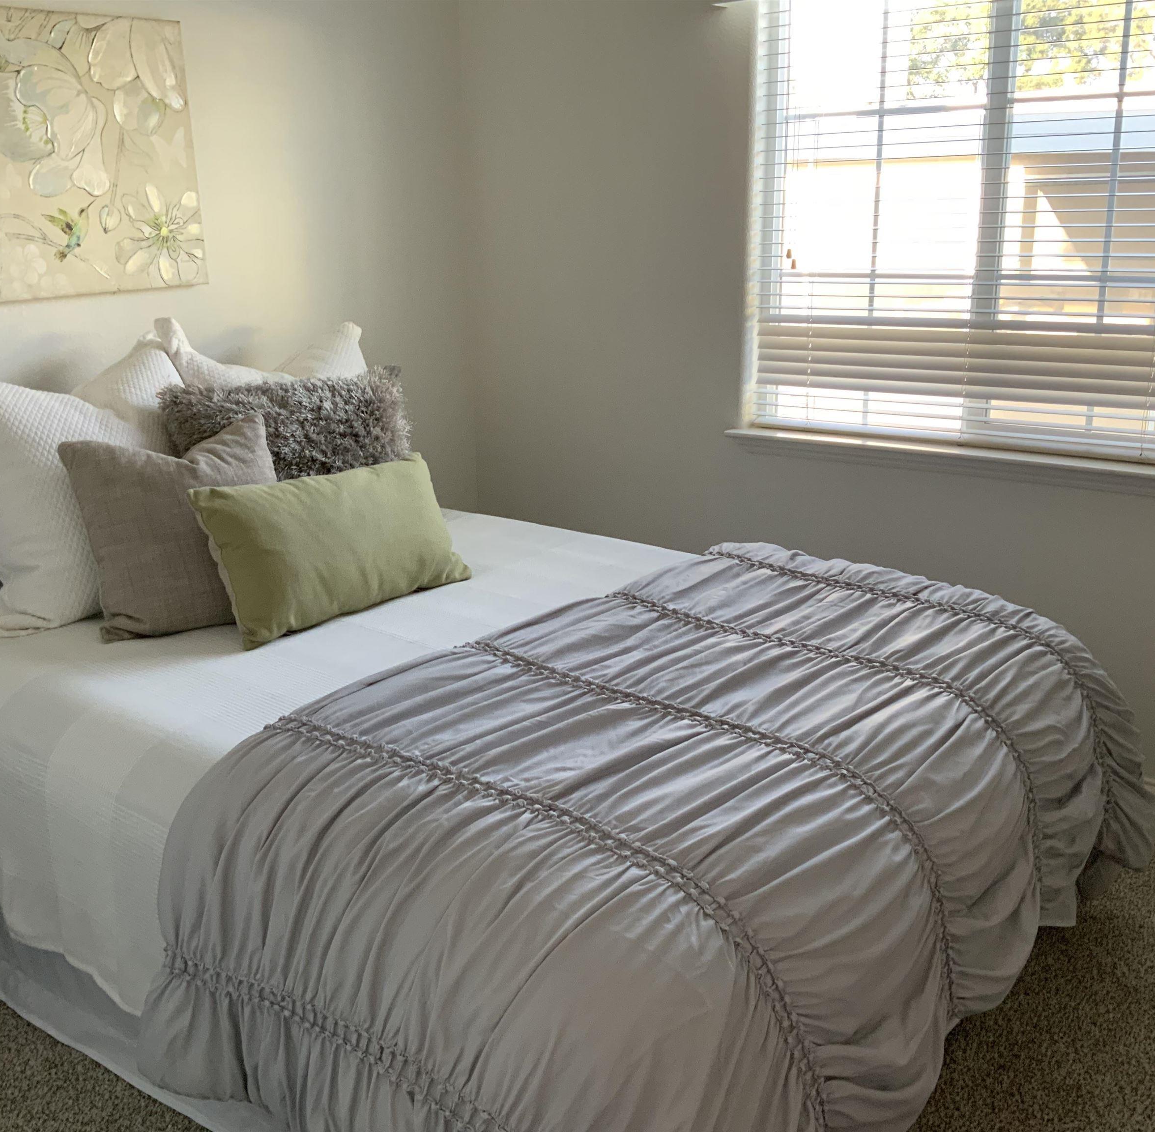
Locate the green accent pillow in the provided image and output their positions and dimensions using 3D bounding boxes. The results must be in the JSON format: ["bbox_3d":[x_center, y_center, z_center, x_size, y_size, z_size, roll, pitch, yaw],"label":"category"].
[{"bbox_3d":[-0.512,-0.060,2.735,0.580,0.325,0.150,-17,-6,-42],"label":"green accent pillow"}]

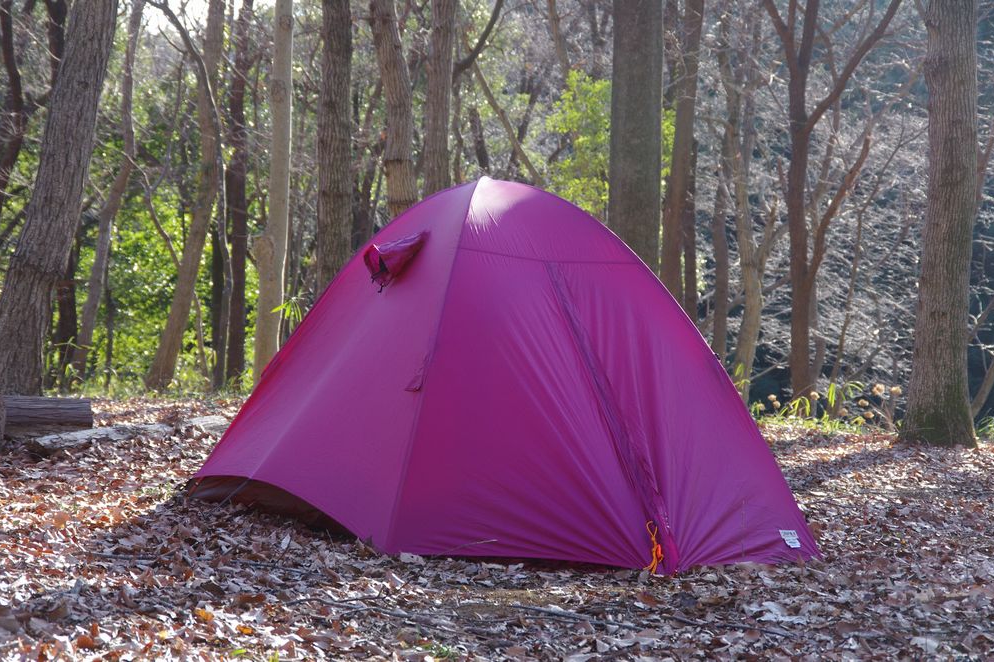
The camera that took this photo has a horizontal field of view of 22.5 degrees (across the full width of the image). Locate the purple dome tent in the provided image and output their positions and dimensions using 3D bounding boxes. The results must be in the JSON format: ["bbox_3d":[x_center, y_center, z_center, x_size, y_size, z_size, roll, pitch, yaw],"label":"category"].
[{"bbox_3d":[0.018,0.073,8.860,1.600,1.240,2.200,1,1,-24],"label":"purple dome tent"}]

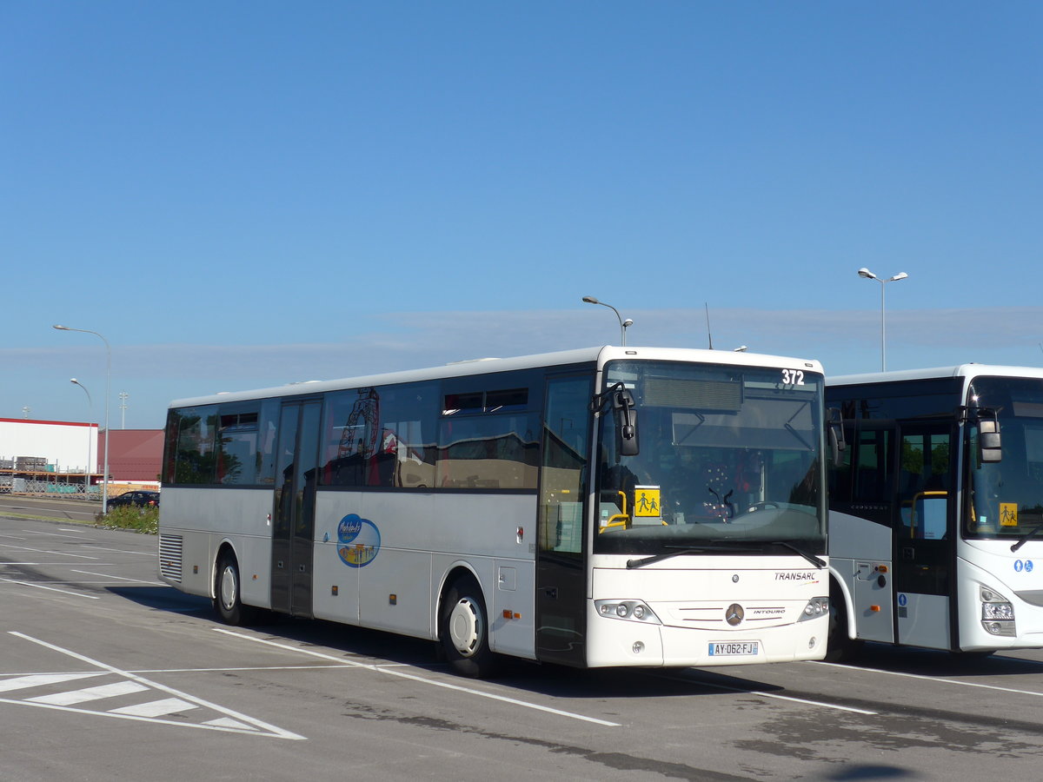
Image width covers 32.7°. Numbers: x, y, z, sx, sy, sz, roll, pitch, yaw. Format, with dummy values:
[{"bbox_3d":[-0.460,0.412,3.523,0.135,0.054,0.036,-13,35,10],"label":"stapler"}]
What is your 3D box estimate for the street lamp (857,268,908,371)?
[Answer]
[{"bbox_3d":[11.515,0.655,56.739,1.860,9.156,0.350,3,-4,-28],"label":"street lamp"}]

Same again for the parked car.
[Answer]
[{"bbox_3d":[-24.341,7.080,112.000,4.250,1.470,1.780,-1,-4,25],"label":"parked car"}]

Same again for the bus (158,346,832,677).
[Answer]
[{"bbox_3d":[-1.209,1.400,21.070,2.550,3.170,12.870,3,-4,-28],"label":"bus"}]

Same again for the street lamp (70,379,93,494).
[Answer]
[{"bbox_3d":[-34.546,3.804,139.448,1.520,9.800,0.350,2,-4,-24],"label":"street lamp"}]

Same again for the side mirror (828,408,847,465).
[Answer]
[{"bbox_3d":[2.866,0.415,16.150,0.200,0.530,0.230,-2,-4,42],"label":"side mirror"}]

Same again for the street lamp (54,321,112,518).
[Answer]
[{"bbox_3d":[-20.896,1.540,84.310,2.550,9.416,0.320,2,-3,-21],"label":"street lamp"}]

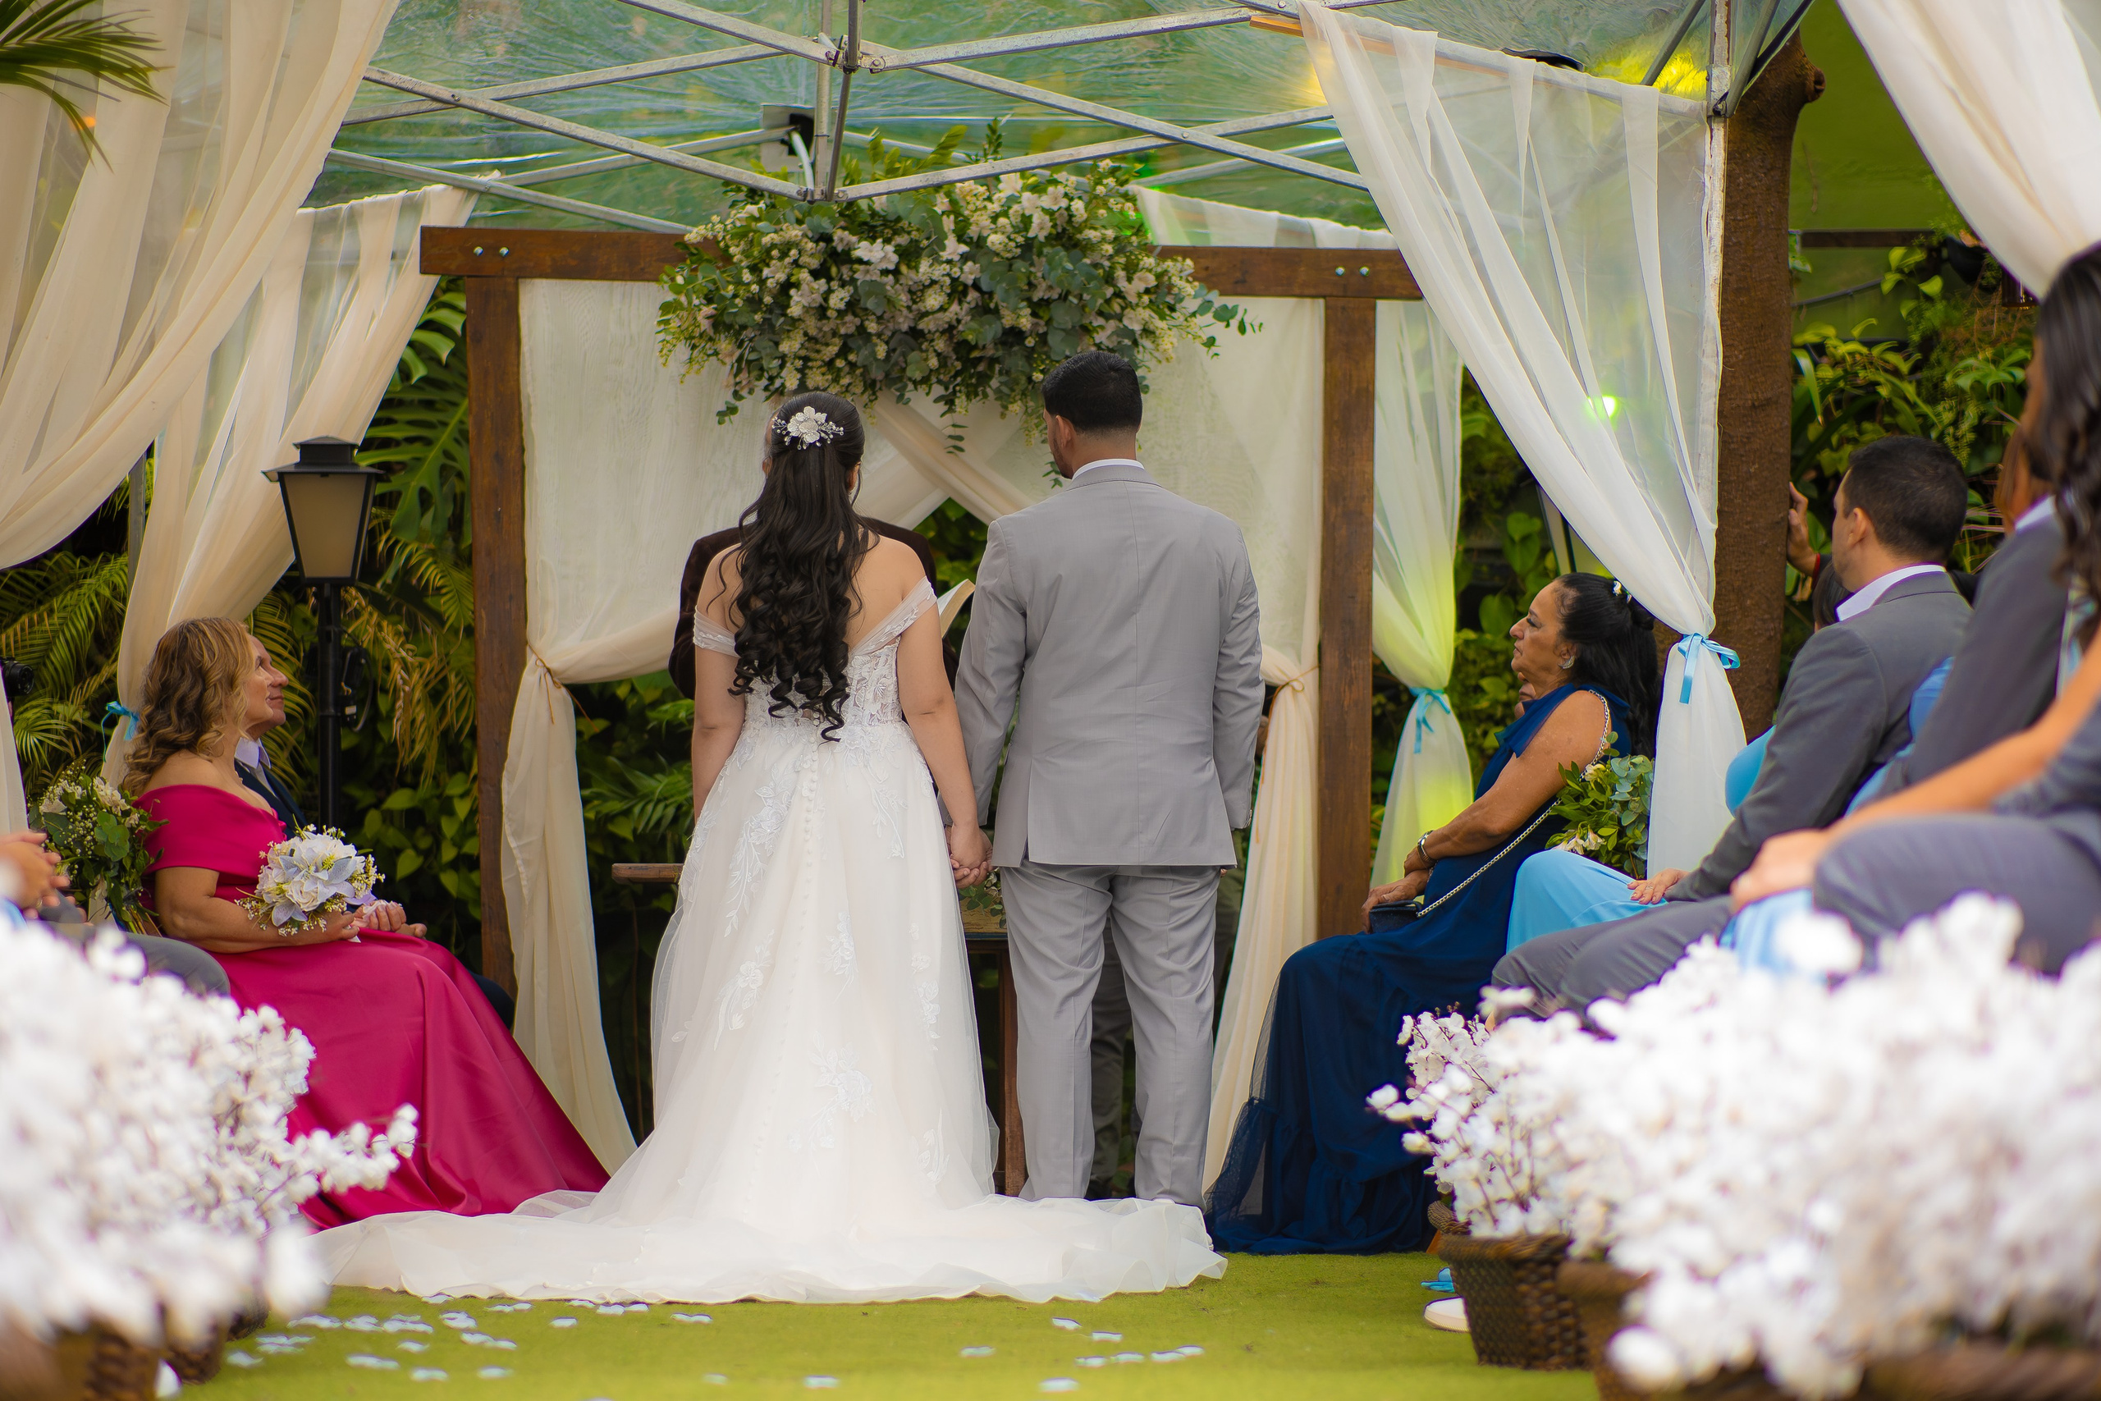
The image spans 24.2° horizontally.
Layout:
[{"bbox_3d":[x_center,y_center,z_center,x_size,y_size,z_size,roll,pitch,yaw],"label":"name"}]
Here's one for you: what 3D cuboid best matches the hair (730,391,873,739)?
[{"bbox_3d":[-0.496,-0.270,9.780,0.290,0.700,0.260,0,-1,-7],"label":"hair"}]

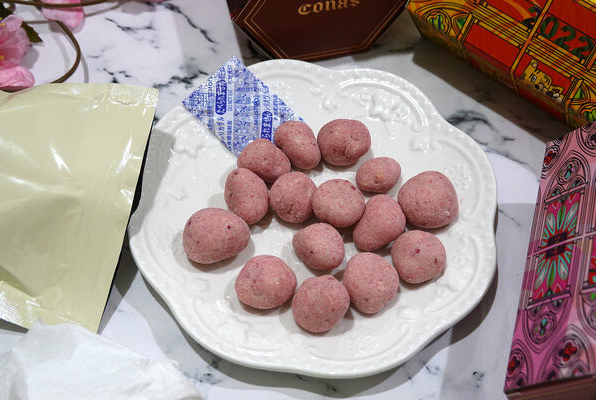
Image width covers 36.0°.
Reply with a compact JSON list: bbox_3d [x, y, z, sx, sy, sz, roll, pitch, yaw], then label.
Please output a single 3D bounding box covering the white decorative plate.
[{"bbox_3d":[0.009,0.006,0.471,0.190,0.021,0.190,1,58,-2],"label":"white decorative plate"}]

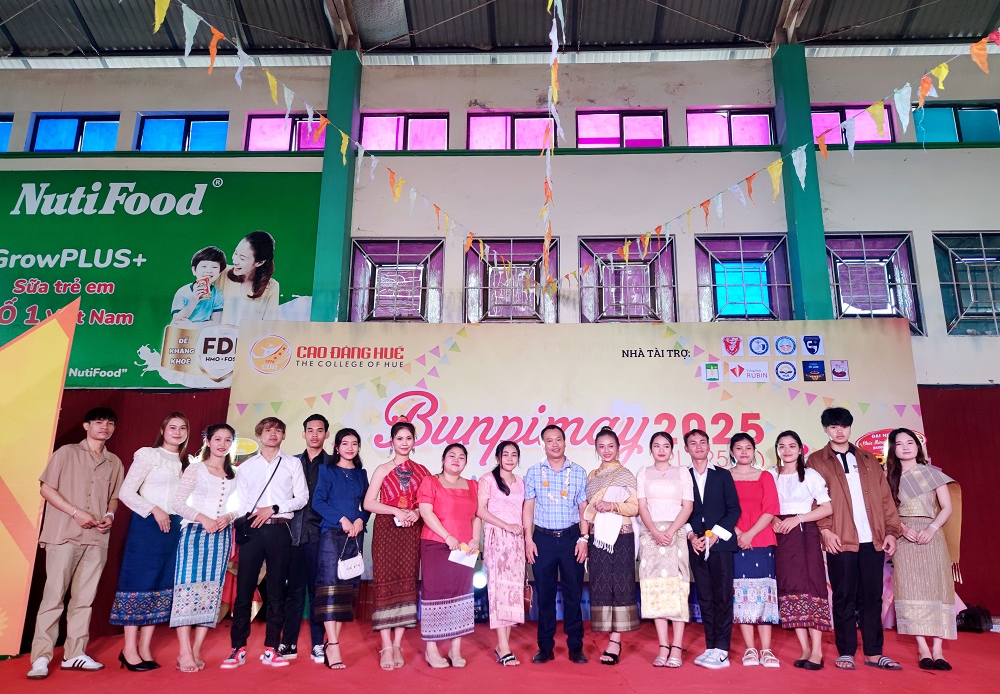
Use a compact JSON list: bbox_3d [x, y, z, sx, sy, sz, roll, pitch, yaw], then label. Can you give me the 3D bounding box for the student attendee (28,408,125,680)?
[{"bbox_3d":[-2.830,1.258,4.682,0.560,1.699,0.420,10,-17,-35],"label":"student attendee"}]

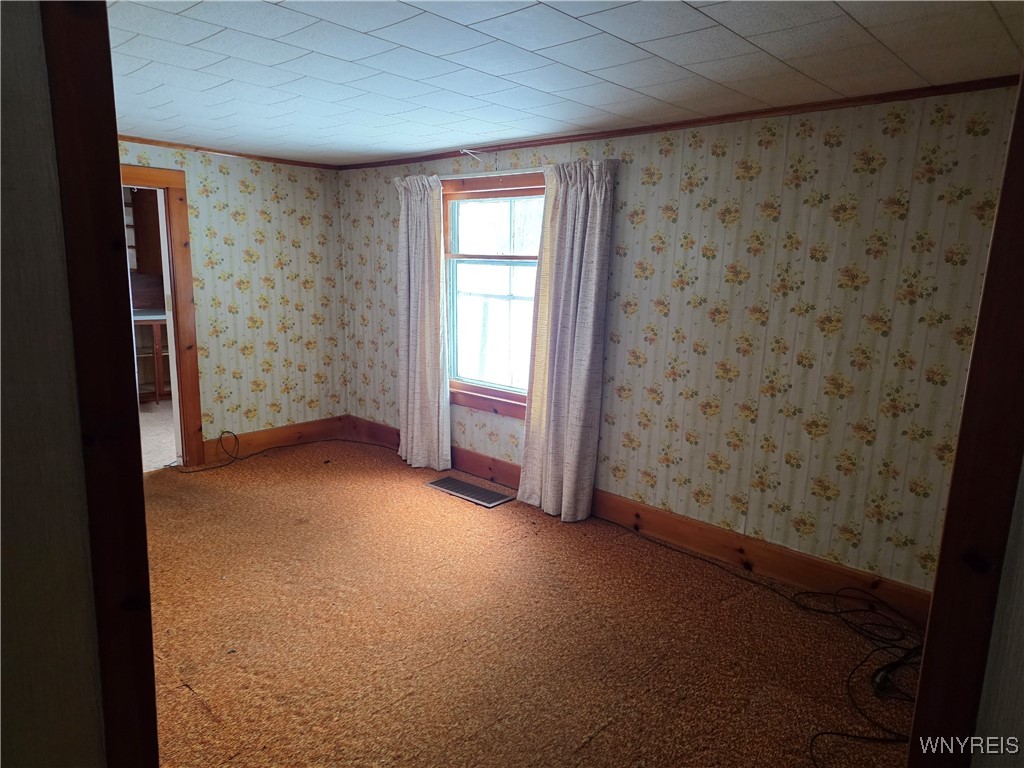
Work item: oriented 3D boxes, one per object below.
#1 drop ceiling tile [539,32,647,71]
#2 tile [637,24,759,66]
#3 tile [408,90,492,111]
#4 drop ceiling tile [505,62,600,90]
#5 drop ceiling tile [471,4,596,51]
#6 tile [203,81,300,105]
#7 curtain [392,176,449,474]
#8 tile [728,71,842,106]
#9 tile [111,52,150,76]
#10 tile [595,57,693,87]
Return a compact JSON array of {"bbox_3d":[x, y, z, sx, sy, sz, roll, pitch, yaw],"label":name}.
[{"bbox_3d":[0.289,-1.160,2.373,0.310,0.018,0.310,11,13,42],"label":"drop ceiling tile"},{"bbox_3d":[0.609,-1.107,2.221,0.304,0.020,0.307,10,13,42],"label":"tile"},{"bbox_3d":[-0.283,-1.268,3.032,0.304,0.020,0.307,10,13,42],"label":"tile"},{"bbox_3d":[0.162,-1.181,2.614,0.305,0.018,0.305,10,13,42],"label":"drop ceiling tile"},{"bbox_3d":[0.072,-1.097,2.088,0.305,0.015,0.305,11,13,42],"label":"drop ceiling tile"},{"bbox_3d":[-1.144,-1.283,2.988,0.305,0.018,0.305,10,13,42],"label":"tile"},{"bbox_3d":[-0.627,-0.403,4.609,0.547,1.940,0.152,10,13,42],"label":"curtain"},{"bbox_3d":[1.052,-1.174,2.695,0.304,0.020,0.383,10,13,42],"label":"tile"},{"bbox_3d":[-1.563,-1.222,2.545,0.304,0.020,0.307,10,13,42],"label":"tile"},{"bbox_3d":[0.503,-1.193,2.600,0.310,0.018,0.310,11,13,42],"label":"tile"}]

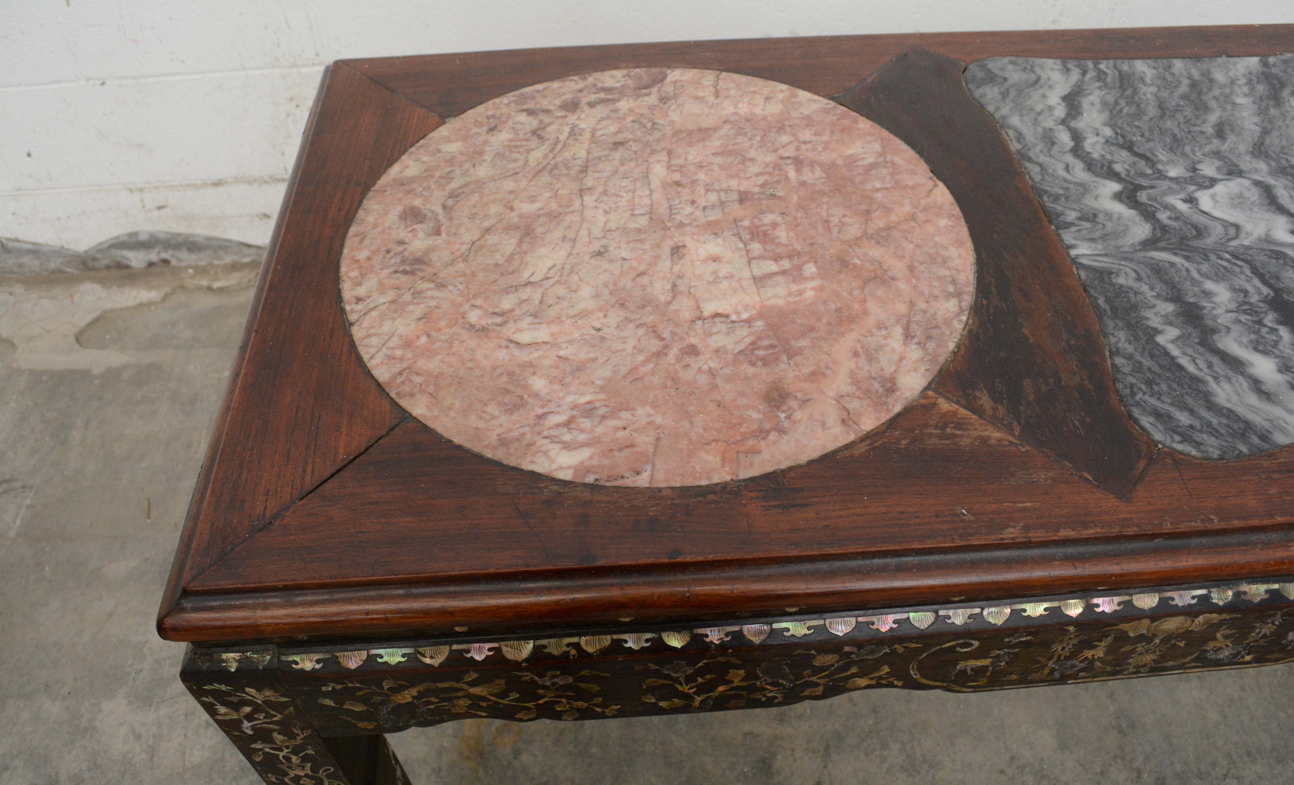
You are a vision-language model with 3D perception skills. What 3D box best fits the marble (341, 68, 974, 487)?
[{"bbox_3d":[0.006,-0.098,0.636,0.405,0.020,0.405,-3,49,-1],"label":"marble"}]

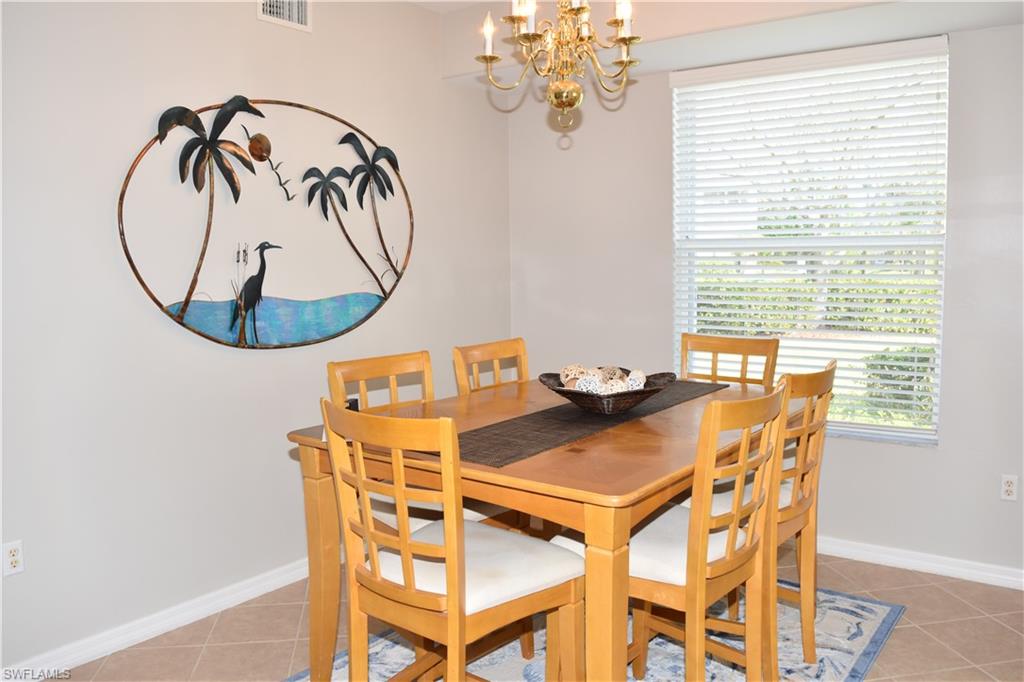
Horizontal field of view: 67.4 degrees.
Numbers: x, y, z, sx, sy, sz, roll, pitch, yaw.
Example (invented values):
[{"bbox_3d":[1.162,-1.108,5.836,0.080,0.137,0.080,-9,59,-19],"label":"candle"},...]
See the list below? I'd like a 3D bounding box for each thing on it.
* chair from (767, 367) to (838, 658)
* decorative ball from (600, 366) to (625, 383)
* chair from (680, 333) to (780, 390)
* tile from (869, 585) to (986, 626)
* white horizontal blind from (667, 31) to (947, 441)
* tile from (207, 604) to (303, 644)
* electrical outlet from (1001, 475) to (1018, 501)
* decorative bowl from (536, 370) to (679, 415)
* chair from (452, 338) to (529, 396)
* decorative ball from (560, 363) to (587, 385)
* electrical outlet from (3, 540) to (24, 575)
[{"bbox_3d":[0.729,0.599,2.526,0.520,1.072,0.530,4,7,40],"label":"chair"},{"bbox_3d":[0.346,0.125,2.631,0.083,0.080,0.083,3,7,36],"label":"decorative ball"},{"bbox_3d":[0.819,0.530,3.280,0.530,1.072,0.520,4,7,38],"label":"chair"},{"bbox_3d":[1.665,1.061,3.082,0.332,0.010,0.332,-1,5,-8],"label":"tile"},{"bbox_3d":[1.331,-0.480,3.588,1.270,1.680,0.070,3,7,36],"label":"white horizontal blind"},{"bbox_3d":[-0.985,1.101,2.975,0.332,0.010,0.332,-1,5,-8],"label":"tile"},{"bbox_3d":[2.065,0.609,3.186,0.070,0.113,0.008,3,7,36],"label":"electrical outlet"},{"bbox_3d":[0.326,0.164,2.581,0.360,0.108,0.360,-5,7,-42],"label":"decorative bowl"},{"bbox_3d":[0.114,0.551,3.140,0.520,1.072,0.530,3,6,33],"label":"chair"},{"bbox_3d":[0.234,0.134,2.900,0.100,0.100,0.100,0,5,0],"label":"decorative ball"},{"bbox_3d":[-1.588,0.692,2.445,0.008,0.113,0.070,3,7,36],"label":"electrical outlet"}]

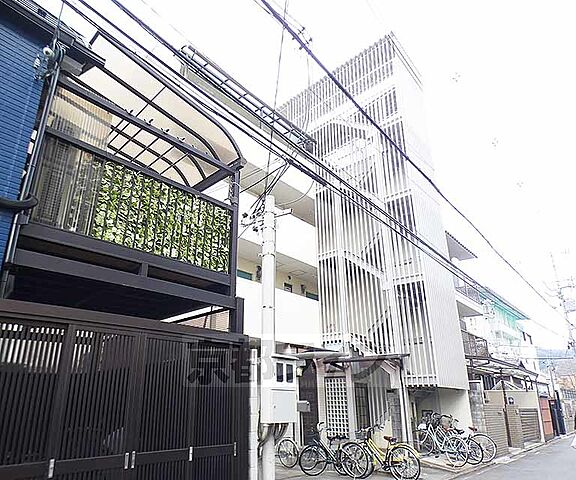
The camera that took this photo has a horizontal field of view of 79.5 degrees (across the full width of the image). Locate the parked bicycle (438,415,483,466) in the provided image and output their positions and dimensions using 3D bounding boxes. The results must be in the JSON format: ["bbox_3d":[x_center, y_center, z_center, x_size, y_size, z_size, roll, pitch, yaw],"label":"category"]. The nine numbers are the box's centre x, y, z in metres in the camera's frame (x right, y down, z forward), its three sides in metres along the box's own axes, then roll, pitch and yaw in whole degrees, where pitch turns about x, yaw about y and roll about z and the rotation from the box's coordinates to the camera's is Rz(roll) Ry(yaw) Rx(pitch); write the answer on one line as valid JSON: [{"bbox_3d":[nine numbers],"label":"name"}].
[{"bbox_3d":[4.800,5.650,9.800,0.570,1.060,1.720,8,-22,-20],"label":"parked bicycle"}]

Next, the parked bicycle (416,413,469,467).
[{"bbox_3d":[4.397,5.853,10.152,0.570,1.070,1.800,11,-24,-28],"label":"parked bicycle"}]

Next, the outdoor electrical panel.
[{"bbox_3d":[-0.138,2.595,6.074,0.256,1.024,0.614,-18,-28,40],"label":"outdoor electrical panel"}]

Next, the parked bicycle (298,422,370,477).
[{"bbox_3d":[1.087,5.103,8.372,1.780,1.070,0.570,-11,-23,25],"label":"parked bicycle"}]

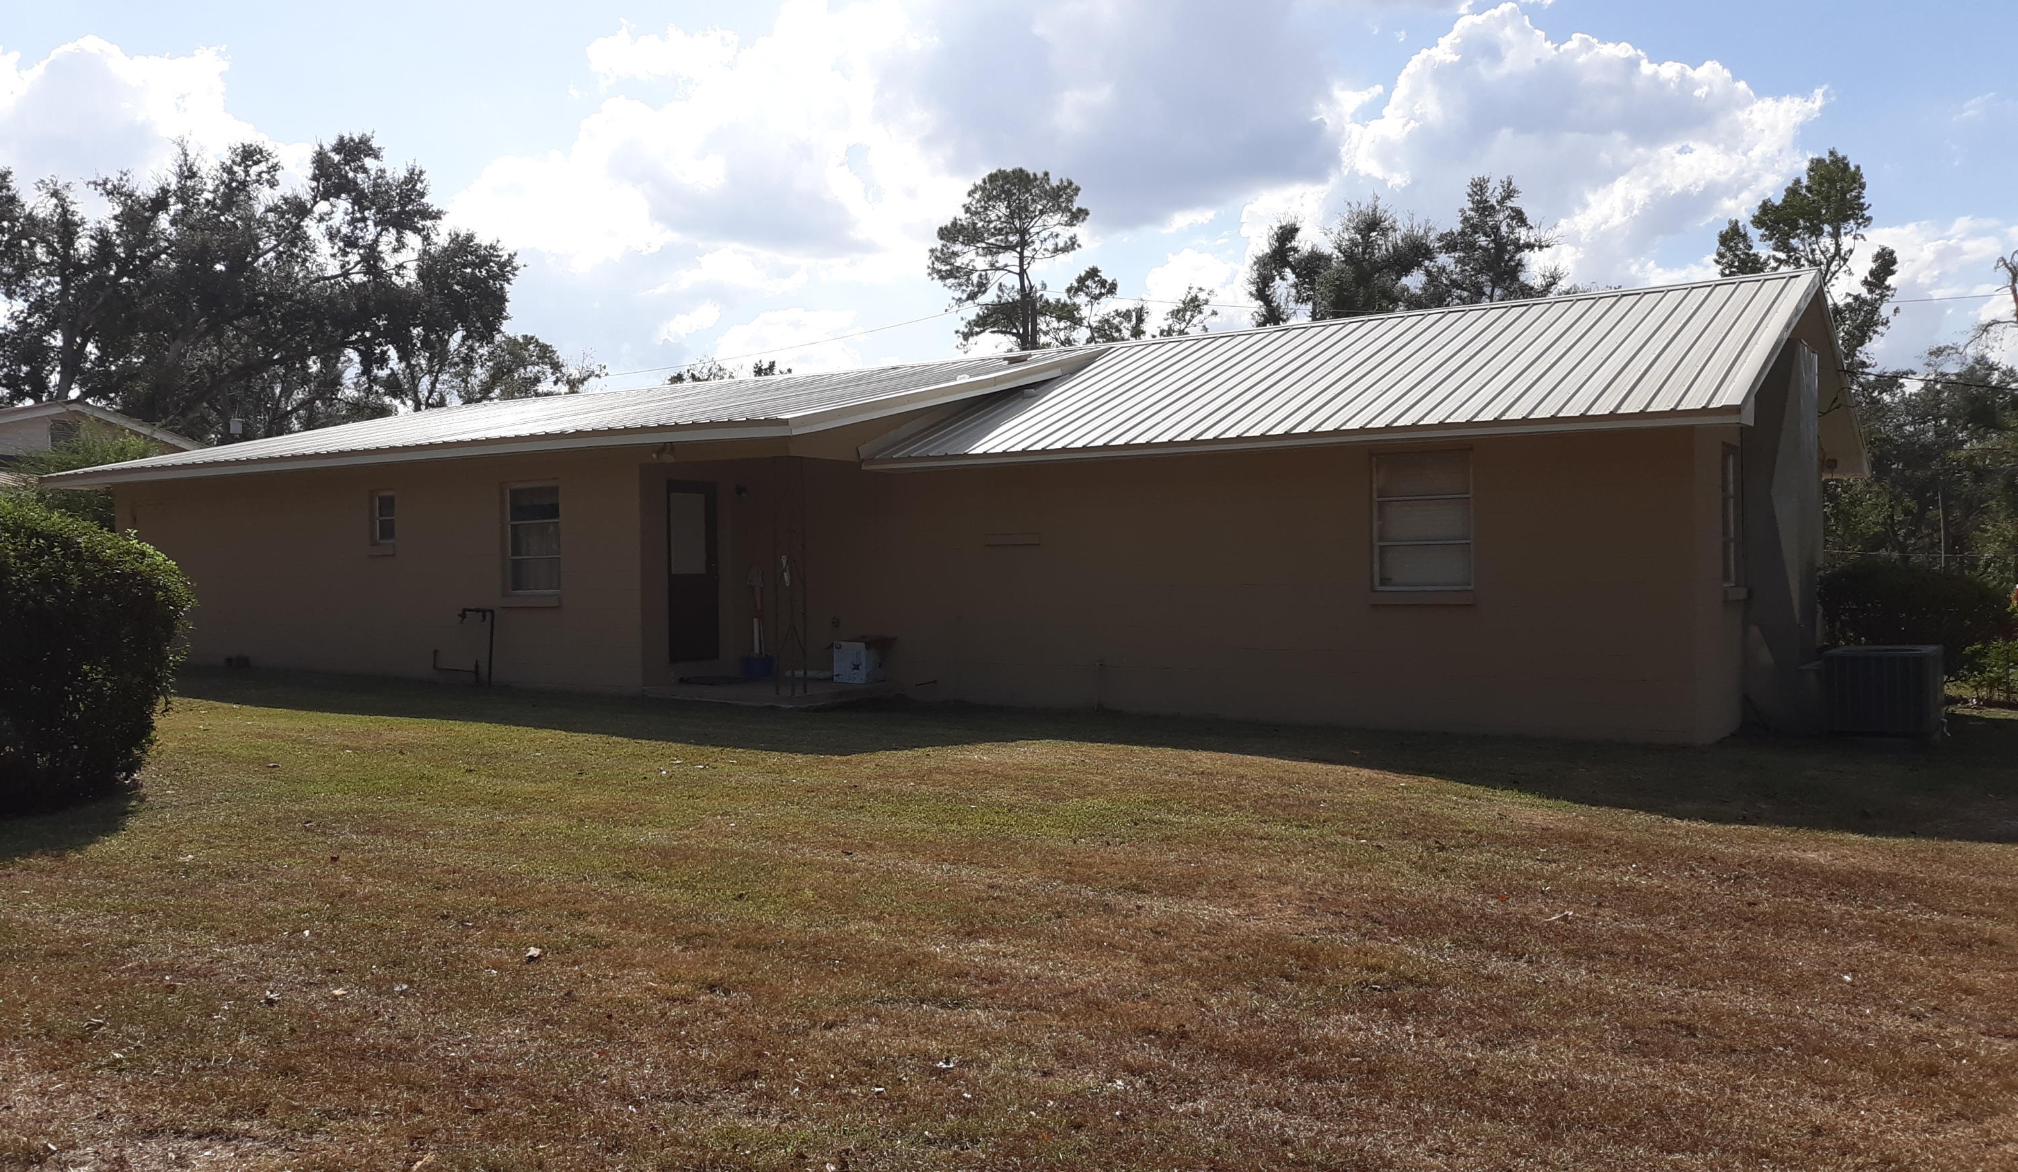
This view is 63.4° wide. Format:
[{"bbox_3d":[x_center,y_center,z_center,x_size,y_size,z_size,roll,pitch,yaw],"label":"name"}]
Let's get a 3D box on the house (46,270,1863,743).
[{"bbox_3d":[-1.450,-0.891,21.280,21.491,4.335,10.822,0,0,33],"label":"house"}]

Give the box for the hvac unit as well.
[{"bbox_3d":[7.425,0.877,13.853,0.806,0.694,0.806,0,0,36],"label":"hvac unit"}]

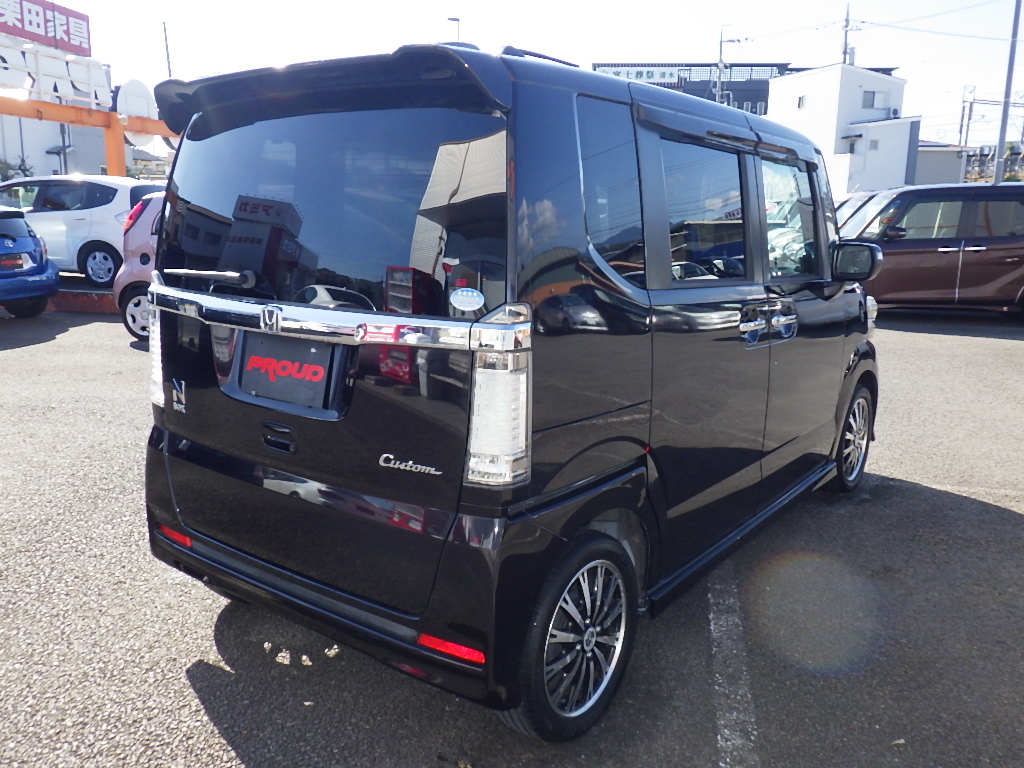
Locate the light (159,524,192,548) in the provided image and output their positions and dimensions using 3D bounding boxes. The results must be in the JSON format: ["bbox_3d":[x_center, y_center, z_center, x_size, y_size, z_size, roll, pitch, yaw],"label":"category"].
[{"bbox_3d":[-1.063,0.474,2.620,0.195,0.036,0.035,9,14,36],"label":"light"}]

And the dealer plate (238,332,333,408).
[{"bbox_3d":[-0.578,-0.044,2.099,0.330,0.165,0.014,9,3,36],"label":"dealer plate"}]

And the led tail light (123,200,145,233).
[{"bbox_3d":[-3.953,-1.749,8.650,0.180,0.330,0.130,2,11,5],"label":"led tail light"}]

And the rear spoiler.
[{"bbox_3d":[-0.505,-0.738,2.133,1.270,0.170,0.280,9,14,36],"label":"rear spoiler"}]

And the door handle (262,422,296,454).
[{"bbox_3d":[-0.595,0.140,2.134,0.120,0.063,0.028,9,8,36],"label":"door handle"}]

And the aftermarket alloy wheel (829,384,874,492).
[{"bbox_3d":[1.667,0.266,4.175,0.170,0.560,0.560,9,14,36],"label":"aftermarket alloy wheel"}]

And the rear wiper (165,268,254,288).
[{"bbox_3d":[-0.832,-0.294,2.262,0.425,0.050,0.050,10,15,40],"label":"rear wiper"}]

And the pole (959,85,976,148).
[{"bbox_3d":[38.727,-19.915,71.064,0.900,11.000,0.600,6,13,27],"label":"pole"}]

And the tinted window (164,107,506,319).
[{"bbox_3d":[-0.552,-0.452,2.131,1.340,0.480,0.090,9,4,36],"label":"tinted window"}]

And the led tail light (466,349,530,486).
[{"bbox_3d":[-0.030,0.072,1.780,0.114,0.297,0.090,9,11,36],"label":"led tail light"}]

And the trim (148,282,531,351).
[{"bbox_3d":[-0.581,-0.186,2.149,1.470,0.085,0.110,9,14,36],"label":"trim"}]

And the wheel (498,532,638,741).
[{"bbox_3d":[0.146,0.652,2.203,0.170,0.560,0.560,9,14,36],"label":"wheel"}]

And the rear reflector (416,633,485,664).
[{"bbox_3d":[-0.139,0.604,1.897,0.182,0.029,0.022,7,13,31],"label":"rear reflector"}]

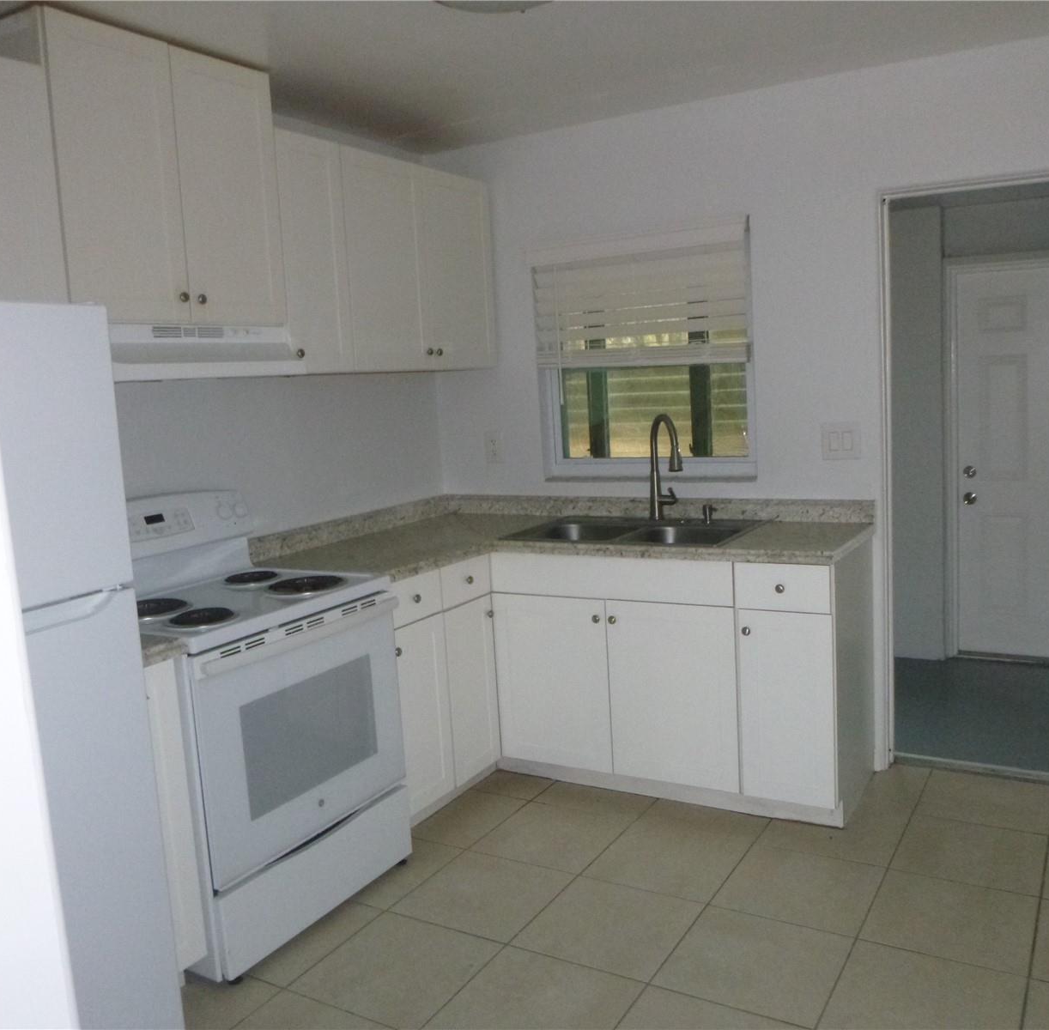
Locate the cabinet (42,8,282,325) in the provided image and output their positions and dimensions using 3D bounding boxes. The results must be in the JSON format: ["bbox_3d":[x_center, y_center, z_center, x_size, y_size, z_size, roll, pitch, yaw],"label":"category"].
[{"bbox_3d":[-1.086,-0.912,2.813,0.318,0.767,0.763,1,9,31],"label":"cabinet"}]

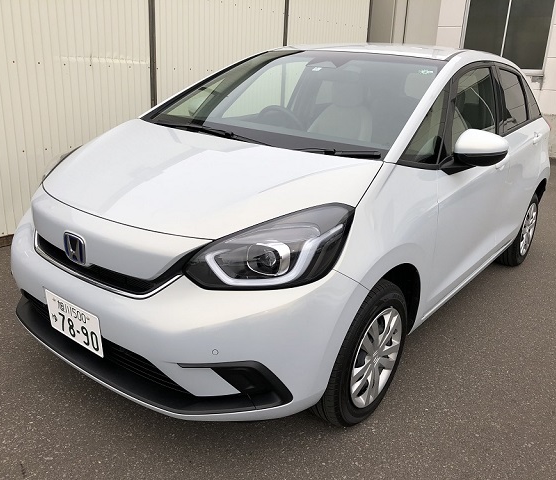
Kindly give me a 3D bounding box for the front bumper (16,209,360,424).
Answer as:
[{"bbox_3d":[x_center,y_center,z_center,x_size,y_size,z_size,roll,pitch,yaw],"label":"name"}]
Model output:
[{"bbox_3d":[-0.528,0.226,2.142,1.660,0.570,0.680,16,22,35],"label":"front bumper"}]

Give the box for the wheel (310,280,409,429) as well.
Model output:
[{"bbox_3d":[0.354,0.465,2.159,0.190,0.600,0.600,16,22,35],"label":"wheel"}]

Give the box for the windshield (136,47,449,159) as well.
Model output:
[{"bbox_3d":[0.073,-0.736,2.591,1.420,0.090,1.070,16,46,35],"label":"windshield"}]

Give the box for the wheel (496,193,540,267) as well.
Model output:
[{"bbox_3d":[1.899,-0.095,4.082,0.190,0.600,0.600,16,22,35],"label":"wheel"}]

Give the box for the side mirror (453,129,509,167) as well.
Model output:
[{"bbox_3d":[0.915,-0.418,2.341,0.225,0.160,0.135,16,22,35],"label":"side mirror"}]

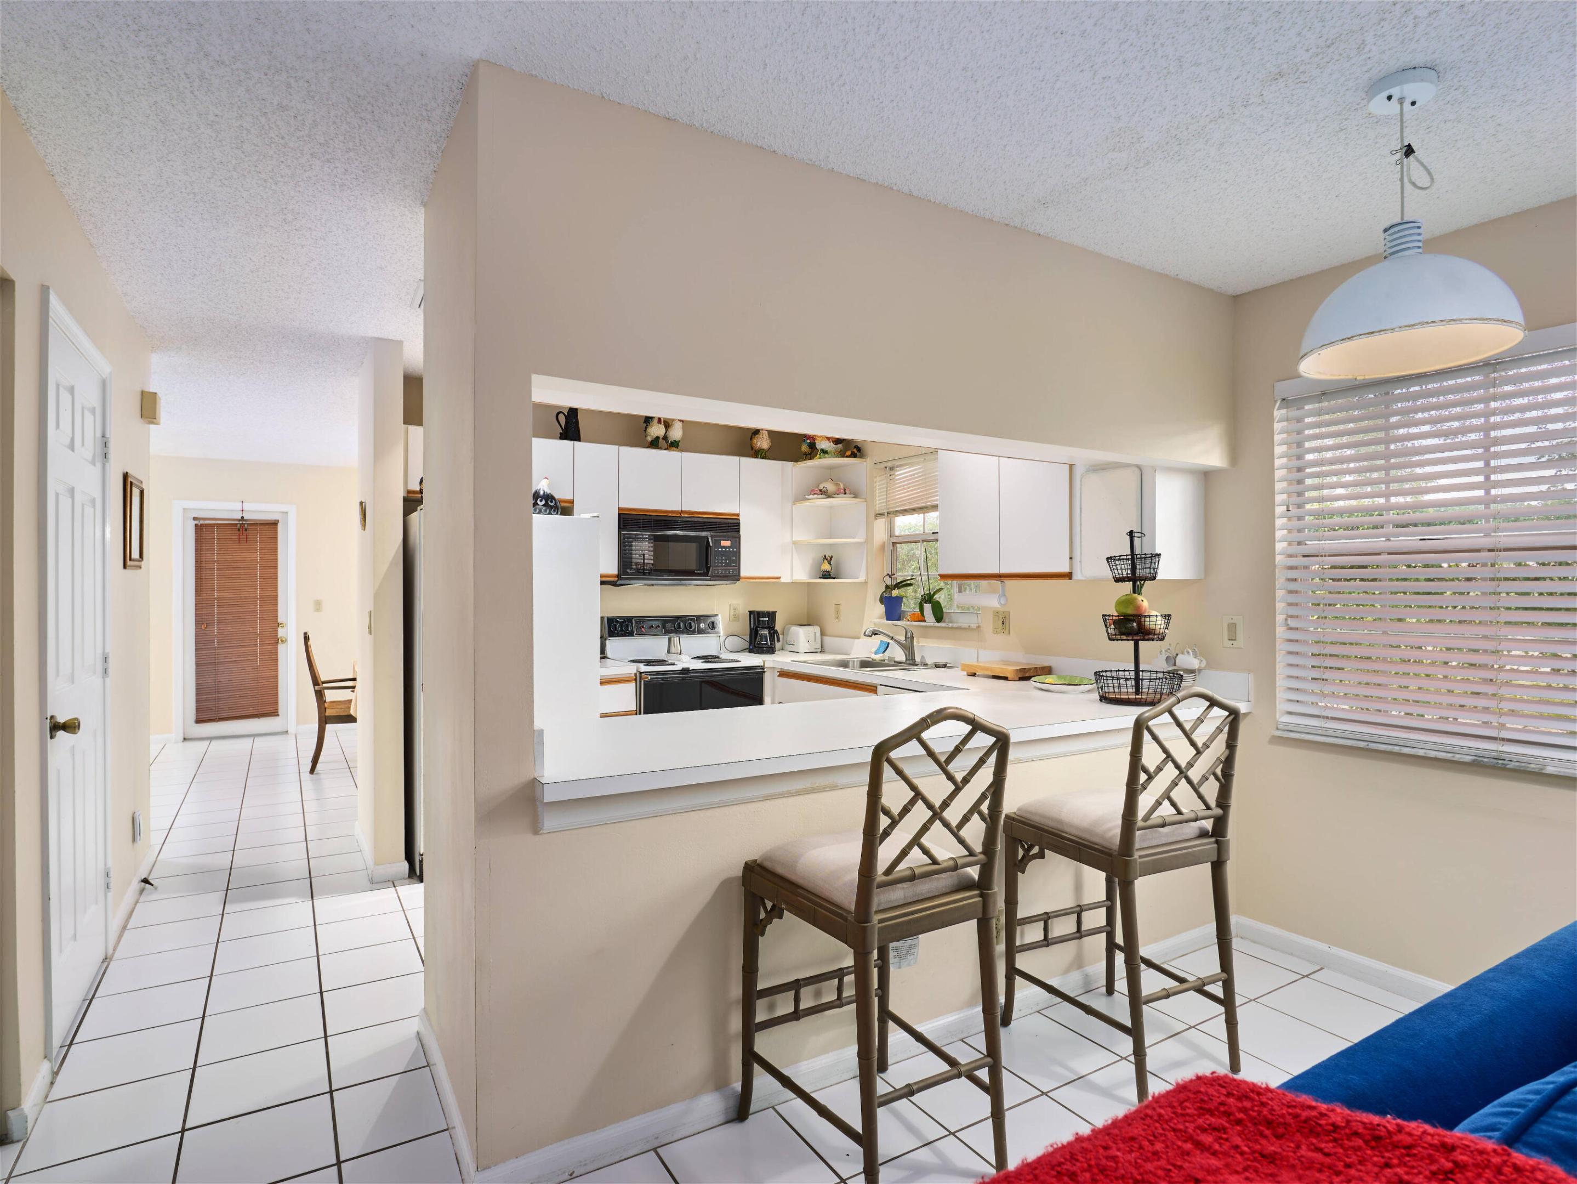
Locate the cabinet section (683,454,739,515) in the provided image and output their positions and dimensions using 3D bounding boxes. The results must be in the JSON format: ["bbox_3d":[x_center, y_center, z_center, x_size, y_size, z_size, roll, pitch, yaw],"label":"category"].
[{"bbox_3d":[-0.542,-0.638,5.062,0.388,0.368,0.320,0,0,-31],"label":"cabinet section"}]

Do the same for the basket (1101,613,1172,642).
[{"bbox_3d":[1.338,0.136,3.154,0.245,0.109,0.245,0,0,0],"label":"basket"}]

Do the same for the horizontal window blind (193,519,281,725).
[{"bbox_3d":[-4.989,0.265,7.436,0.649,1.806,0.050,0,0,-32],"label":"horizontal window blind"}]

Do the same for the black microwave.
[{"bbox_3d":[-0.729,-0.269,5.021,0.778,0.417,0.403,0,0,-31],"label":"black microwave"}]

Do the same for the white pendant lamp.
[{"bbox_3d":[1.368,-0.828,1.821,0.403,0.591,0.403,0,0,0],"label":"white pendant lamp"}]

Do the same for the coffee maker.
[{"bbox_3d":[-0.165,0.266,5.371,0.181,0.277,0.202,0,0,-21],"label":"coffee maker"}]

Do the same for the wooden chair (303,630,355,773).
[{"bbox_3d":[-3.375,0.806,6.322,0.595,1.018,0.564,0,0,-27],"label":"wooden chair"}]

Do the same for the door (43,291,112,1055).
[{"bbox_3d":[-2.257,0.275,2.605,0.060,2.081,0.806,0,0,-32],"label":"door"}]

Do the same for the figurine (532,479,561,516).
[{"bbox_3d":[-1.261,-0.491,4.283,0.146,0.203,0.146,0,0,-31],"label":"figurine"}]

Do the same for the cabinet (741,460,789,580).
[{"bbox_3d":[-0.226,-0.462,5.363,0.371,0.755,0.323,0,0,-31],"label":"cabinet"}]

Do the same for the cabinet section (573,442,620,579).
[{"bbox_3d":[-1.151,-0.442,4.697,0.264,0.761,0.320,0,0,-31],"label":"cabinet section"}]

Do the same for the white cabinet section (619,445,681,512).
[{"bbox_3d":[-0.872,-0.638,4.863,0.384,0.368,0.320,0,0,-31],"label":"white cabinet section"}]

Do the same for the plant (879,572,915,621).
[{"bbox_3d":[0.668,0.034,5.057,0.181,0.296,0.202,0,0,-31],"label":"plant"}]

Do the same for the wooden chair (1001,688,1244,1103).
[{"bbox_3d":[0.967,0.783,2.390,0.459,1.064,0.534,0,0,-29],"label":"wooden chair"}]

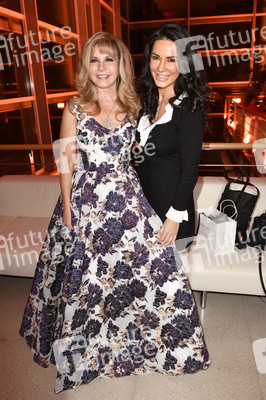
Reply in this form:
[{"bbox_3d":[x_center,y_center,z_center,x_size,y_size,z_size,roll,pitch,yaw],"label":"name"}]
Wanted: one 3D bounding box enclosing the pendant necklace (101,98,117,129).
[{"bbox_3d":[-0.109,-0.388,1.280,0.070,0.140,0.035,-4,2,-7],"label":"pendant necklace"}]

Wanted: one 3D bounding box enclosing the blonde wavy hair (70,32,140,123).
[{"bbox_3d":[-0.116,-0.545,1.300,0.300,0.355,0.250,-3,17,0],"label":"blonde wavy hair"}]

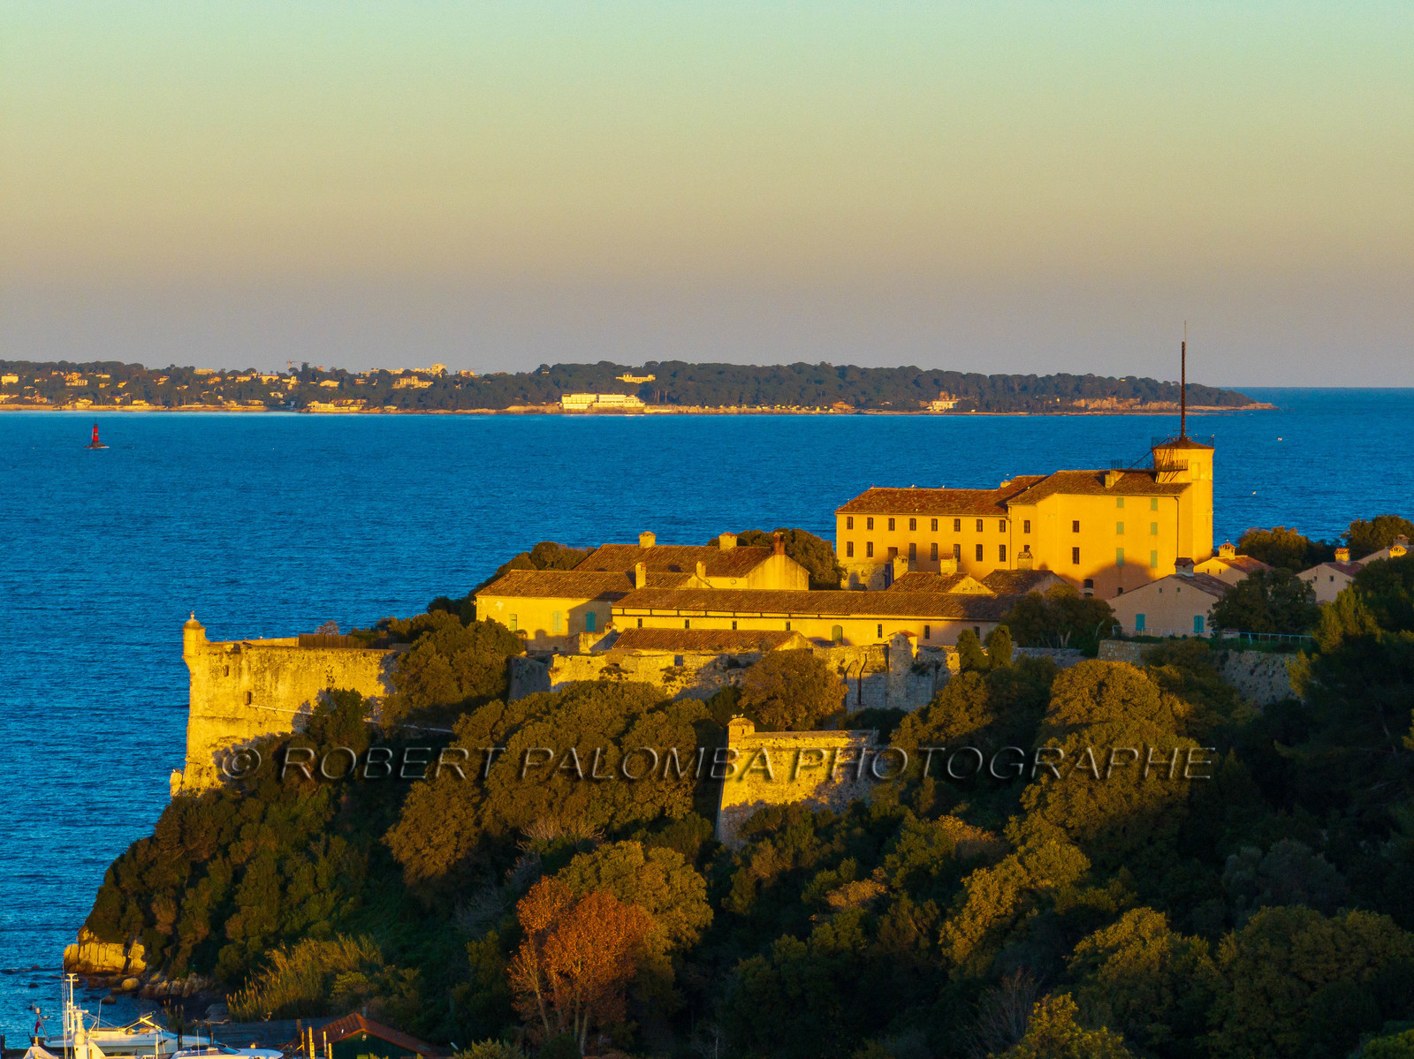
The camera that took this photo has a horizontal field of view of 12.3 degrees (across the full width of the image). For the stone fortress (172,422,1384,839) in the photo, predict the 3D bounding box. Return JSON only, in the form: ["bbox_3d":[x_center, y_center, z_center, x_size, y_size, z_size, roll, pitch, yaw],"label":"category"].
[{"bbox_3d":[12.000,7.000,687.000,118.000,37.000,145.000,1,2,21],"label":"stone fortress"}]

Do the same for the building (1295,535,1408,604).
[{"bbox_3d":[71.938,5.435,735.000,9.500,7.800,10.000,1,2,28],"label":"building"}]

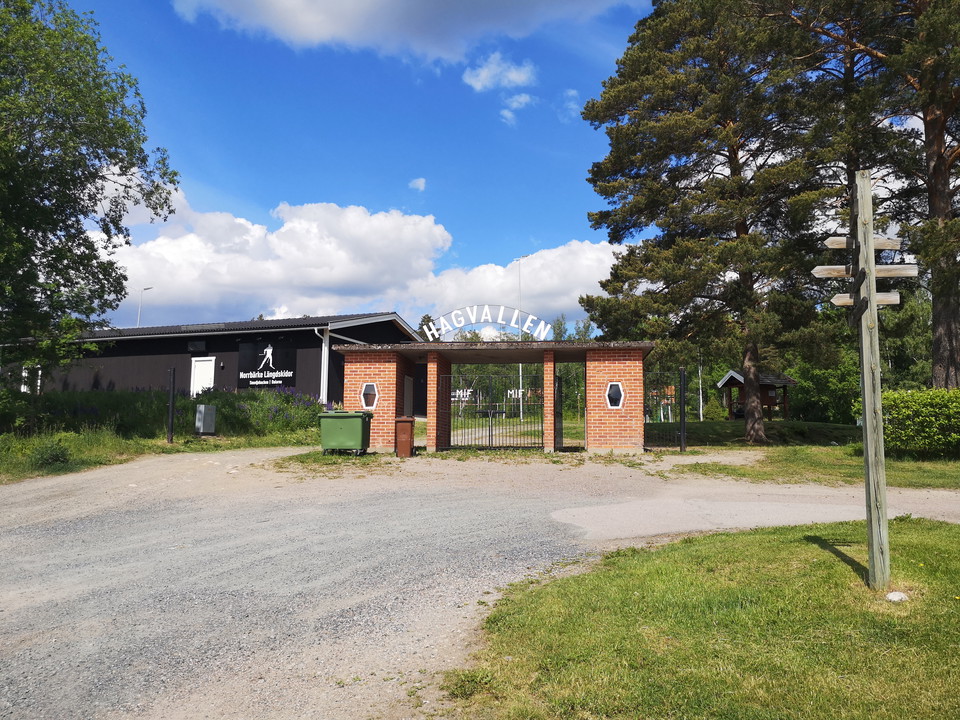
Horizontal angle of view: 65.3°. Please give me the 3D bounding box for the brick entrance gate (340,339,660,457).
[{"bbox_3d":[0.512,1.189,21.730,8.545,2.930,3.700,0,-6,6],"label":"brick entrance gate"}]

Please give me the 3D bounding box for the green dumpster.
[{"bbox_3d":[-3.555,1.943,19.900,1.250,1.171,0.780,-1,-6,9],"label":"green dumpster"}]

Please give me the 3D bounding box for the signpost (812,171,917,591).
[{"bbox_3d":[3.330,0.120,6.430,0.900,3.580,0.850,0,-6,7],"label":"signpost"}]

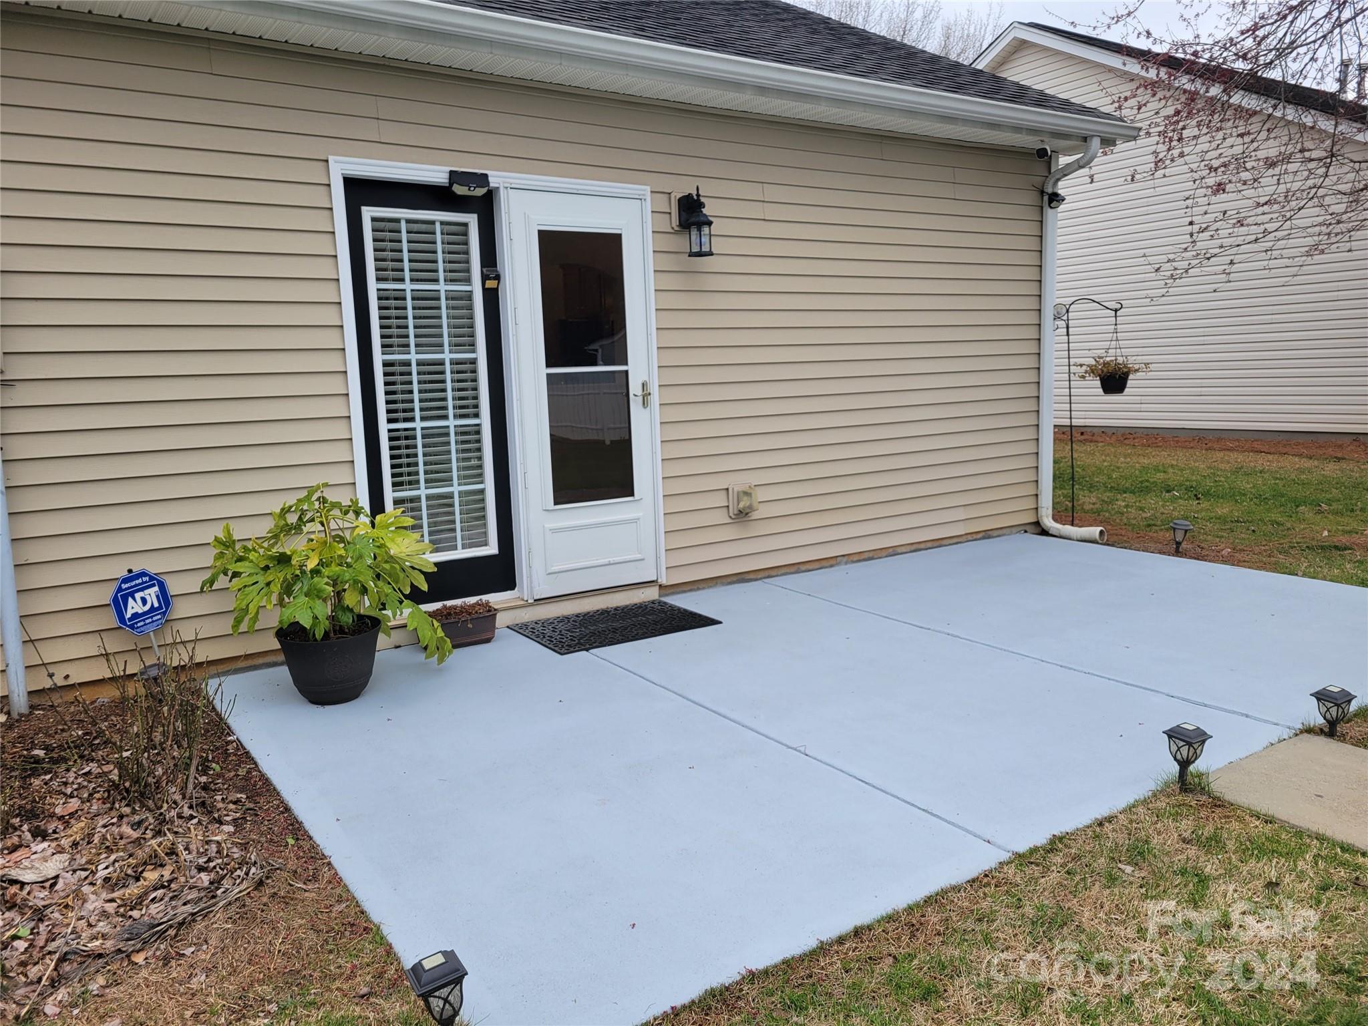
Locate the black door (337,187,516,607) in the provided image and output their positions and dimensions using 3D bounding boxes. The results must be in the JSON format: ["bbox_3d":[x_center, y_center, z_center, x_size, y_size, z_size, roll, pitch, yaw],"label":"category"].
[{"bbox_3d":[-1.221,-0.550,5.000,0.760,2.030,0.050,-7,10,-33],"label":"black door"}]

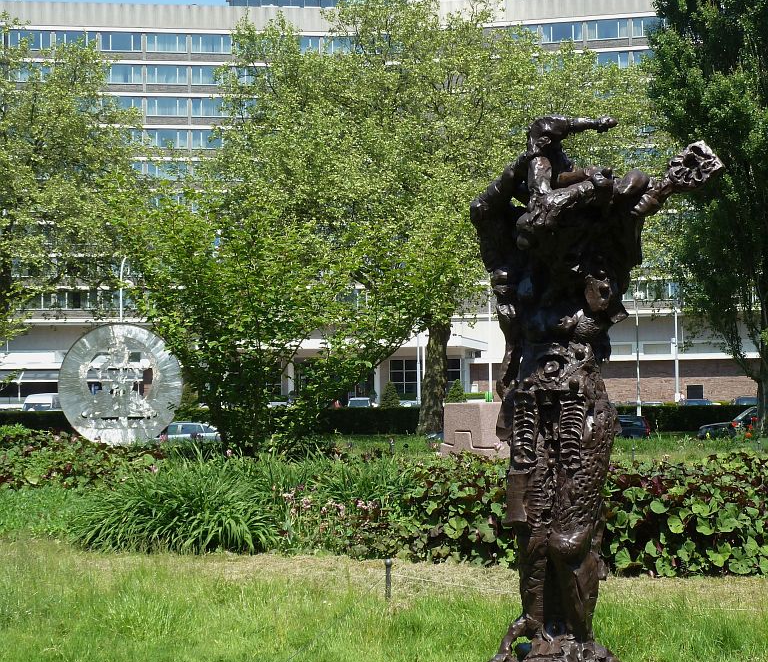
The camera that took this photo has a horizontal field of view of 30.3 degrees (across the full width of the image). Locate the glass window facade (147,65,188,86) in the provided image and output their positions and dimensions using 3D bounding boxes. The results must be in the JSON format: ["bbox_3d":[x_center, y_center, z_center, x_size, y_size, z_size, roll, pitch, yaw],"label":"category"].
[{"bbox_3d":[-19.061,-22.495,125.011,3.750,1.780,0.200,0,-3,-7],"label":"glass window facade"}]

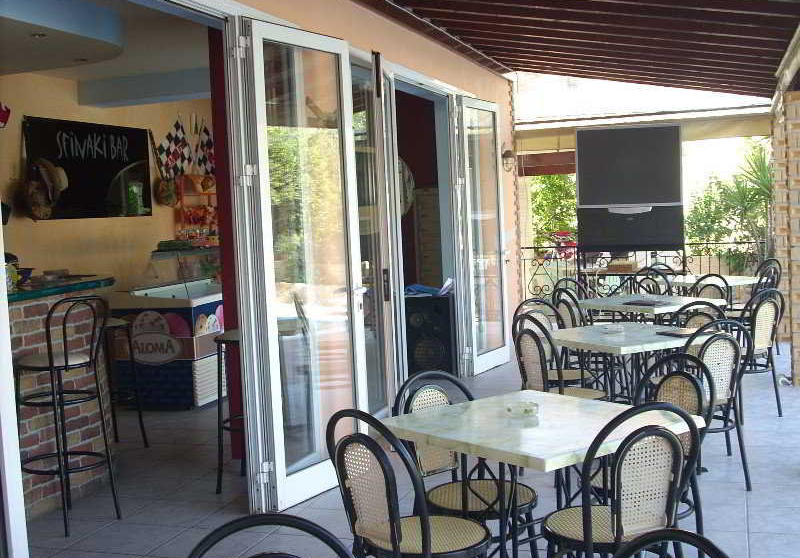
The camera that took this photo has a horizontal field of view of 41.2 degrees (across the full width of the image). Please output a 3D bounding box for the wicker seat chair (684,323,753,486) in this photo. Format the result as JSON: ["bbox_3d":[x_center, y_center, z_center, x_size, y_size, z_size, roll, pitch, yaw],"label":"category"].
[{"bbox_3d":[1.516,0.621,5.418,0.420,0.880,0.500,-4,4,-17],"label":"wicker seat chair"}]

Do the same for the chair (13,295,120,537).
[{"bbox_3d":[-1.664,0.652,5.225,0.420,1.110,0.390,0,4,34],"label":"chair"}]

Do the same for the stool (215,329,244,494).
[{"bbox_3d":[-0.747,0.724,5.799,0.400,0.820,0.400,-1,4,18],"label":"stool"}]

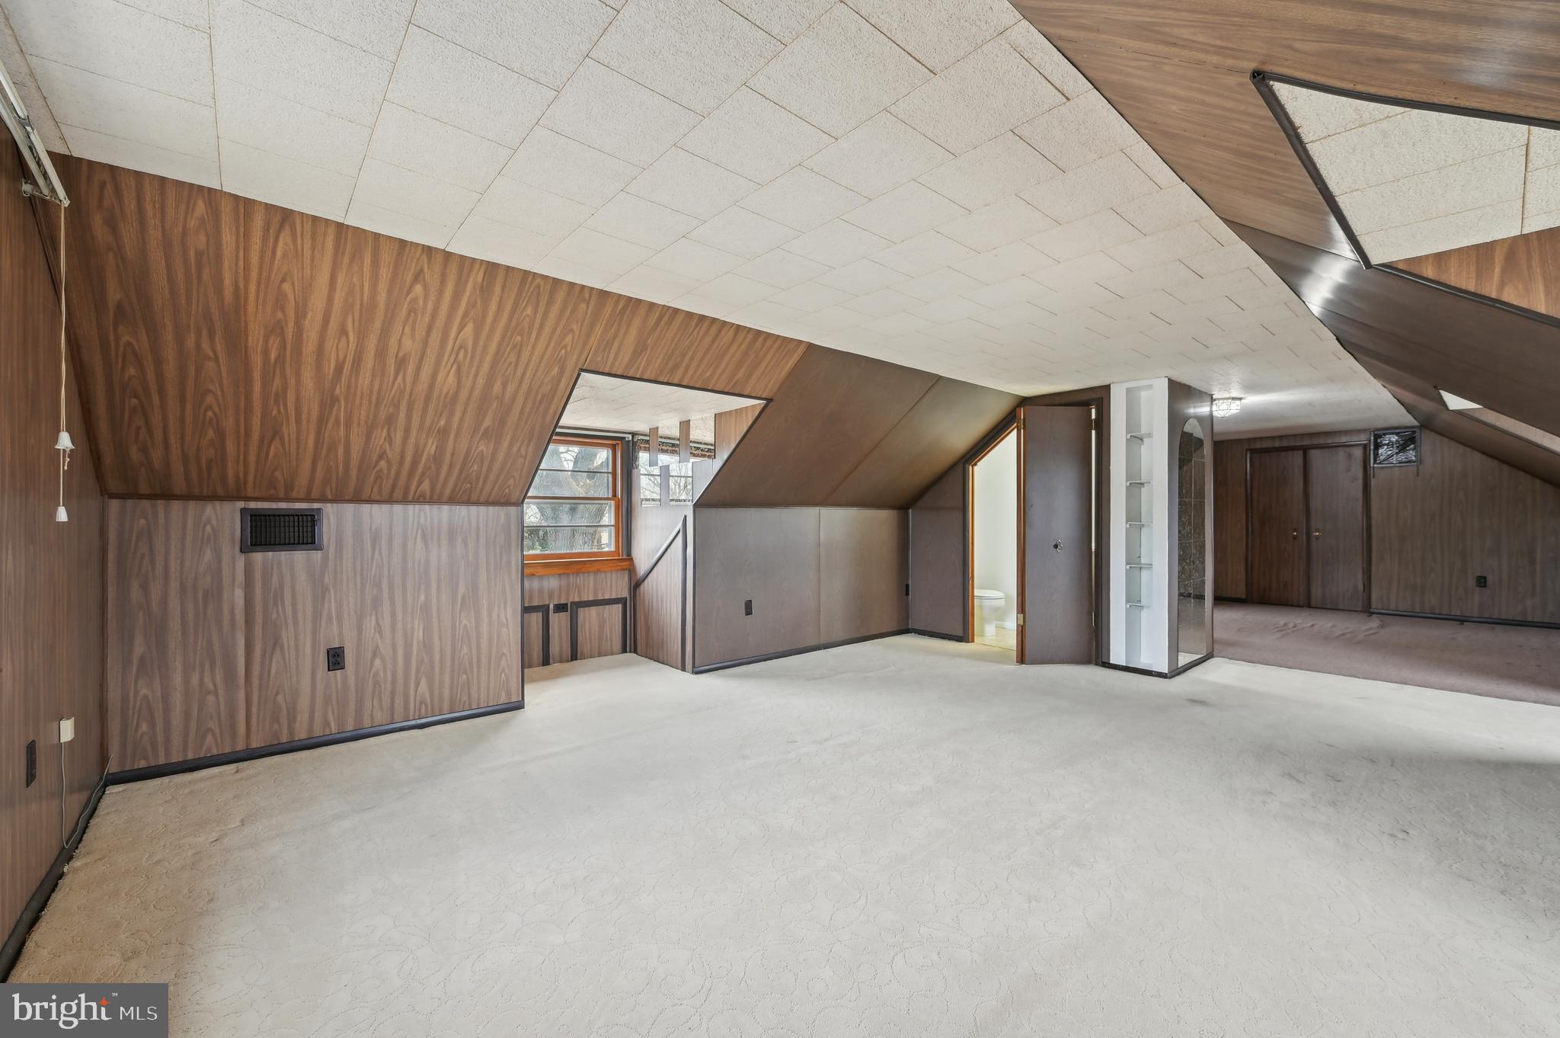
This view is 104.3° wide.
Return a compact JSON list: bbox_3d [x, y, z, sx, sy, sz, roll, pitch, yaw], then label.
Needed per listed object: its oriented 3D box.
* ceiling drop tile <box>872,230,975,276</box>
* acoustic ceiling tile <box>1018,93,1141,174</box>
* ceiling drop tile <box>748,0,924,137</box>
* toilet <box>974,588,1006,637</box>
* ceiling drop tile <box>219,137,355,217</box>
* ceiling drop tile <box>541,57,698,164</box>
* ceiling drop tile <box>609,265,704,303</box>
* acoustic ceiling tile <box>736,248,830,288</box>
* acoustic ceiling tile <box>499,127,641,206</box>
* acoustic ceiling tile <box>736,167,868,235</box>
[{"bbox_3d":[0.540,-1.009,2.306,0.306,0.018,0.304,0,0,-41],"label":"ceiling drop tile"},{"bbox_3d":[0.776,-1.002,1.573,0.305,0.018,0.204,0,0,-40],"label":"acoustic ceiling tile"},{"bbox_3d":[0.135,-1.002,1.375,0.305,0.018,0.305,0,0,-40],"label":"ceiling drop tile"},{"bbox_3d":[1.913,0.765,6.024,0.430,0.750,0.700,0,0,-40],"label":"toilet"},{"bbox_3d":[-1.477,-1.019,1.828,0.305,0.018,0.335,0,1,-41],"label":"ceiling drop tile"},{"bbox_3d":[-0.398,-1.004,1.516,0.305,0.018,0.305,0,1,-41],"label":"ceiling drop tile"},{"bbox_3d":[-0.525,-1.002,2.578,0.305,0.018,0.305,0,0,-40],"label":"ceiling drop tile"},{"bbox_3d":[0.007,-1.012,2.451,0.306,0.018,0.304,0,0,-41],"label":"acoustic ceiling tile"},{"bbox_3d":[-0.598,-1.009,1.746,0.305,0.018,0.305,0,1,-41],"label":"acoustic ceiling tile"},{"bbox_3d":[0.070,-1.008,1.915,0.306,0.018,0.304,0,0,-41],"label":"acoustic ceiling tile"}]

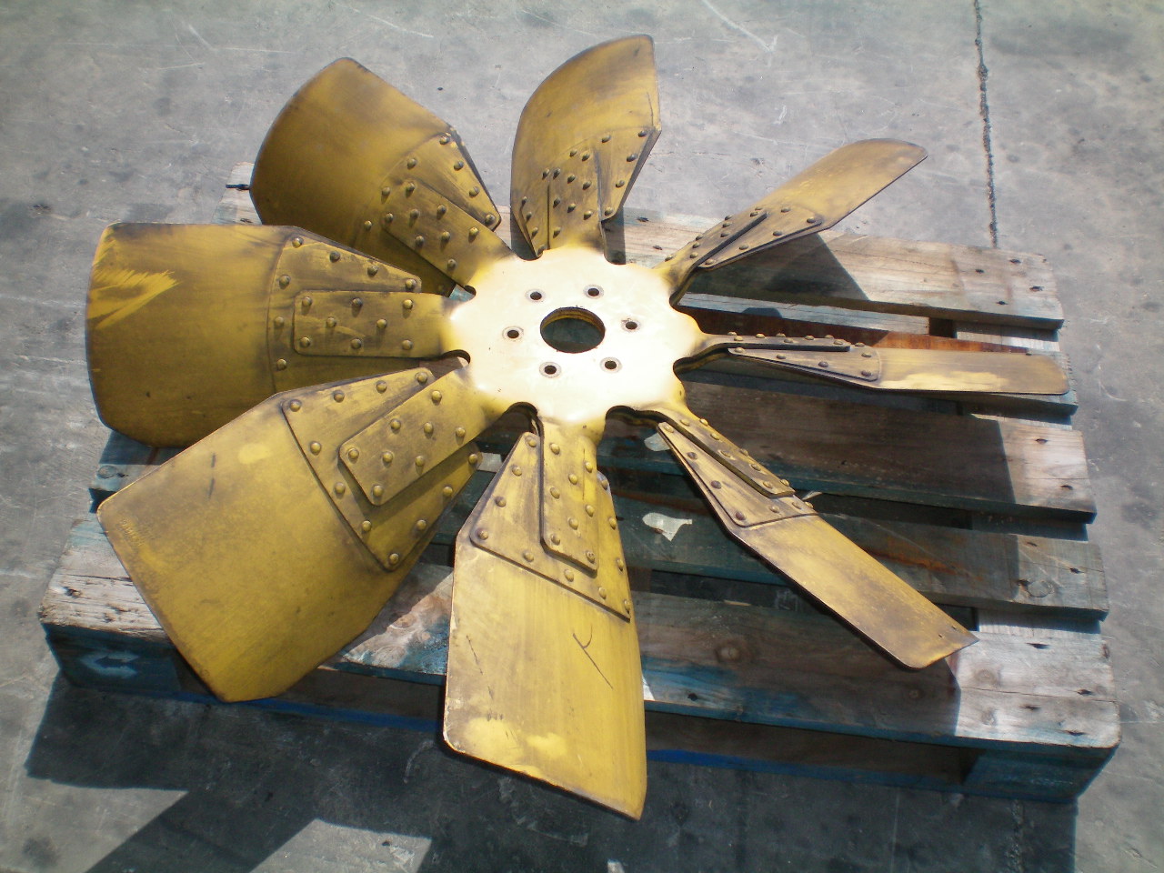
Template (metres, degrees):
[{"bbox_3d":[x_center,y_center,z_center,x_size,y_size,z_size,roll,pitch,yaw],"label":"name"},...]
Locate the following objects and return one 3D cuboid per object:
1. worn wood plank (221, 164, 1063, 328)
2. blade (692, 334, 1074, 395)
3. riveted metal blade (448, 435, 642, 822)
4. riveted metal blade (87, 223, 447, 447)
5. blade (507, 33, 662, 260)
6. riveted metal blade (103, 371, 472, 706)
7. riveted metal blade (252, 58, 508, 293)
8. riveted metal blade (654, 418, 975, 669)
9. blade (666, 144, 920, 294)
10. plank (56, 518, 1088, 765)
[{"bbox_3d":[0.076,-0.278,1.848,1.200,0.022,0.137,7,50,2],"label":"worn wood plank"},{"bbox_3d":[0.342,-0.092,1.552,0.418,0.050,0.272,4,8,-3],"label":"blade"},{"bbox_3d":[-0.012,0.168,1.308,0.272,0.050,0.418,33,42,-34],"label":"riveted metal blade"},{"bbox_3d":[-0.368,-0.116,1.521,0.418,0.050,0.272,1,92,0],"label":"riveted metal blade"},{"bbox_3d":[-0.013,-0.376,1.765,0.272,0.050,0.418,-28,40,28],"label":"blade"},{"bbox_3d":[-0.263,0.079,1.363,0.418,0.050,0.272,-36,103,-27],"label":"riveted metal blade"},{"bbox_3d":[-0.264,-0.305,1.687,0.418,0.050,0.272,38,100,27],"label":"riveted metal blade"},{"bbox_3d":[0.238,0.097,1.386,0.418,0.050,0.272,41,16,24],"label":"riveted metal blade"},{"bbox_3d":[0.237,-0.287,1.709,0.418,0.050,0.272,-34,18,-30],"label":"blade"},{"bbox_3d":[-0.002,0.221,1.422,1.180,0.022,0.140,6,50,1],"label":"plank"}]

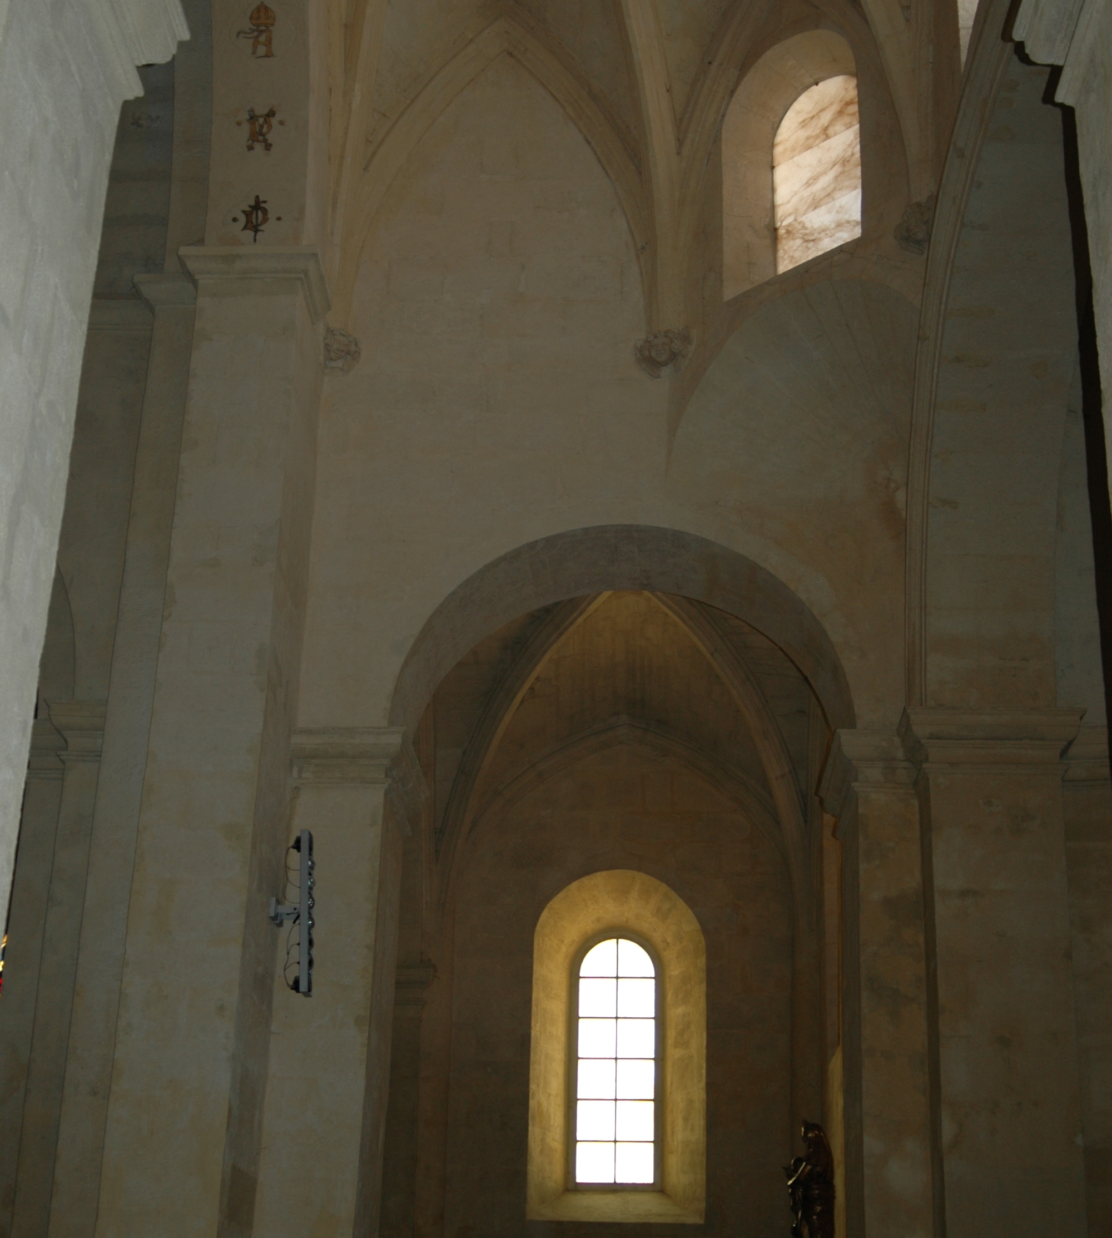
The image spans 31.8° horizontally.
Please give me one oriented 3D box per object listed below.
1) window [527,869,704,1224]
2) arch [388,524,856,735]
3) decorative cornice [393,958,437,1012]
[{"bbox_3d":[0.645,4.315,19.765,1.720,3.481,0.600,1,-21,3],"label":"window"},{"bbox_3d":[0.531,0.305,15.146,3.413,1.676,1.360,1,-21,3],"label":"arch"},{"bbox_3d":[-1.372,3.516,18.461,0.520,0.513,0.500,1,-21,3],"label":"decorative cornice"}]

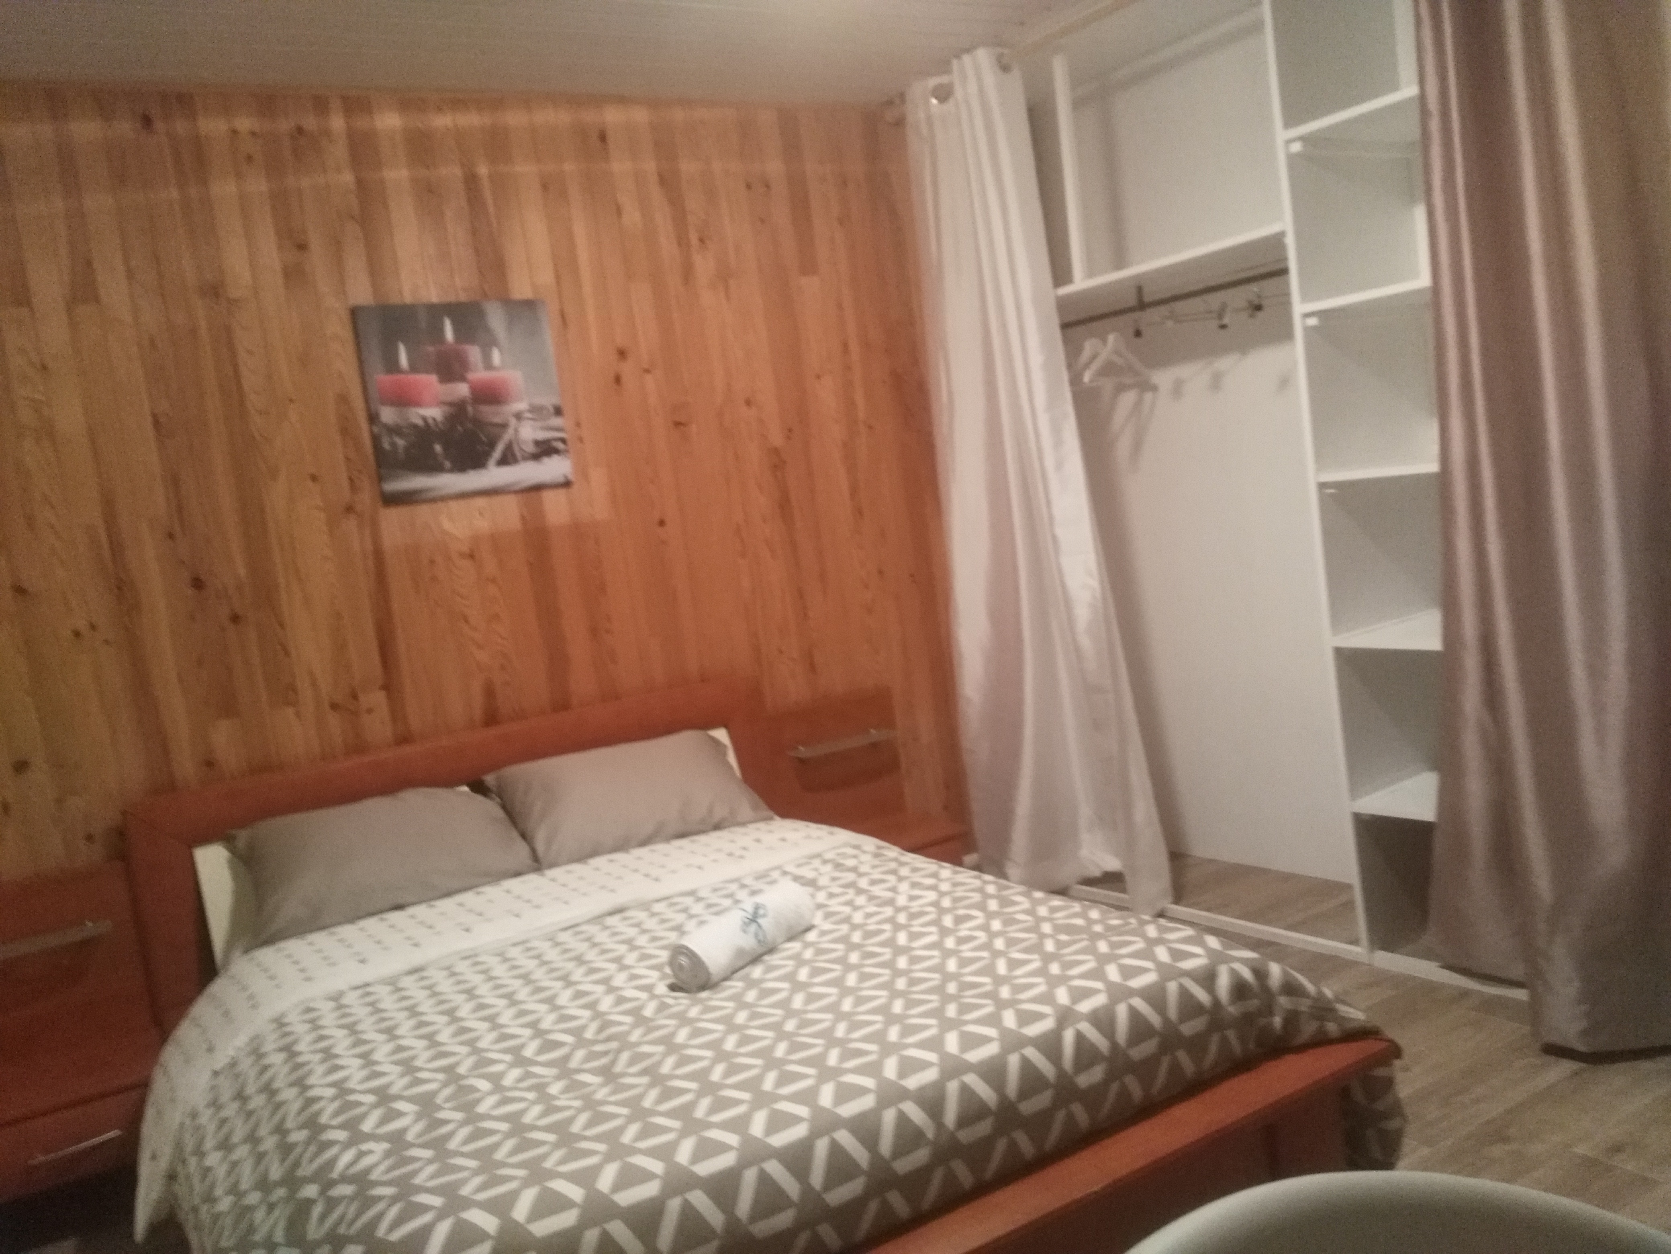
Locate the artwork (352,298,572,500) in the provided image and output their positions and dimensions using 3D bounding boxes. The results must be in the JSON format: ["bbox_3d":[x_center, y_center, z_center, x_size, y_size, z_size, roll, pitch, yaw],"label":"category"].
[{"bbox_3d":[-0.958,-0.588,3.517,0.500,0.500,0.025,-11,6,-32],"label":"artwork"}]

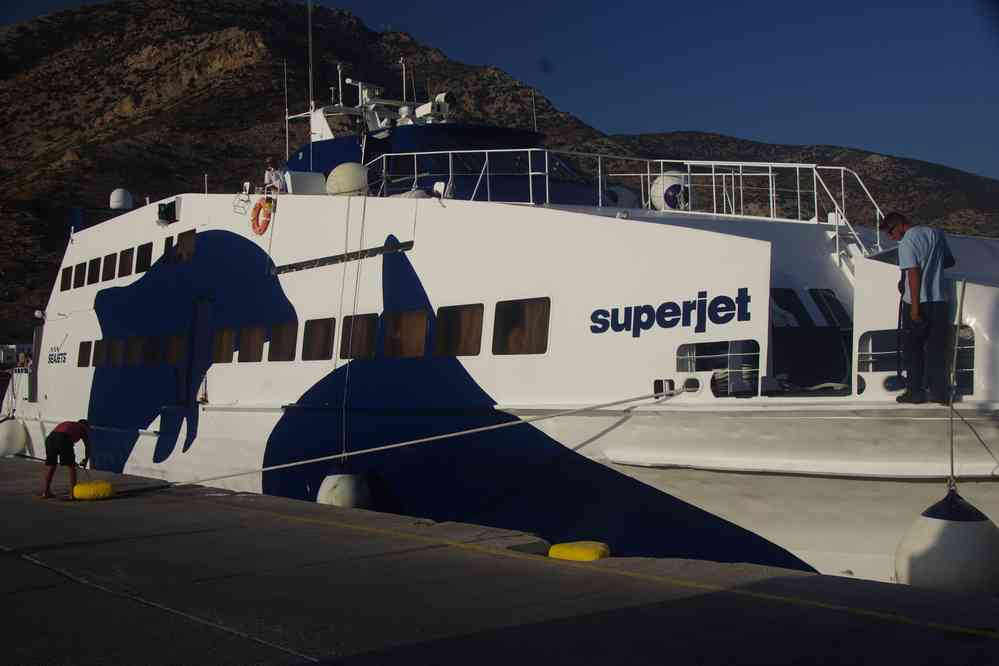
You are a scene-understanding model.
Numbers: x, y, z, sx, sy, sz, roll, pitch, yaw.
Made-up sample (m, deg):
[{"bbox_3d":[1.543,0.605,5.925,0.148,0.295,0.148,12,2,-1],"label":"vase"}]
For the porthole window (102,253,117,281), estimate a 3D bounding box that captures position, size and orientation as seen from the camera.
[{"bbox_3d":[-10.546,-1.759,30.035,0.080,0.660,0.980,12,-9,-35],"label":"porthole window"}]

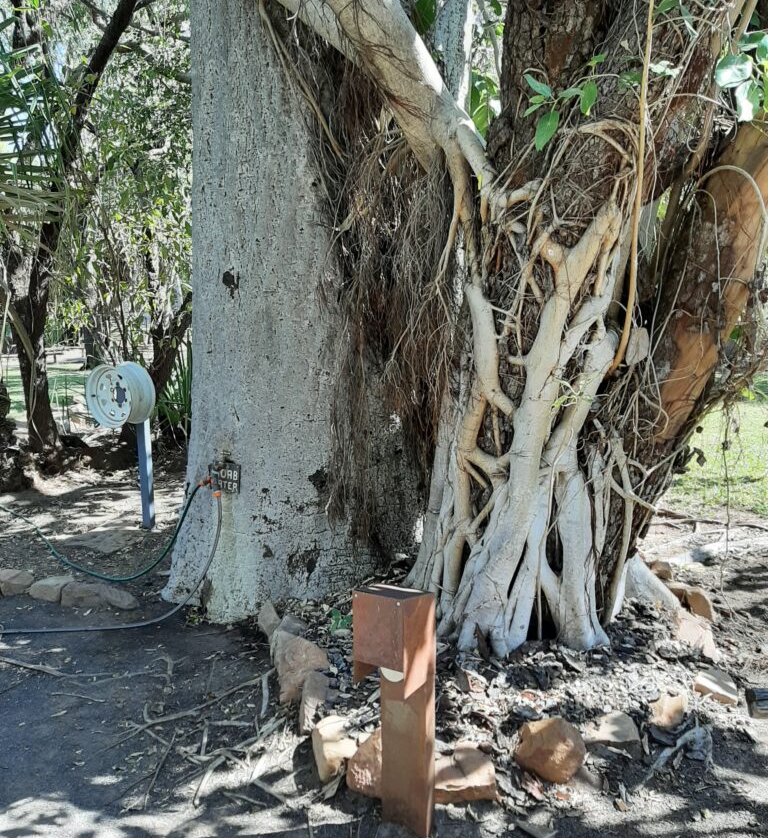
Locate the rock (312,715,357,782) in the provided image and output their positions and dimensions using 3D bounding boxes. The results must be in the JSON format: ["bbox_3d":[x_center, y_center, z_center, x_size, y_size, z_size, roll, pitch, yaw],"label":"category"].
[{"bbox_3d":[-0.161,1.067,2.495,0.138,0.179,0.170,-2,9,-10],"label":"rock"}]

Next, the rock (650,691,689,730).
[{"bbox_3d":[1.026,1.051,2.778,0.135,0.110,0.130,0,9,0],"label":"rock"}]

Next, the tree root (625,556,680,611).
[{"bbox_3d":[1.309,0.802,3.750,0.260,0.250,0.230,3,10,20],"label":"tree root"}]

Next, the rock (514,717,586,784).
[{"bbox_3d":[0.536,1.069,2.486,0.221,0.170,0.190,0,9,0],"label":"rock"}]

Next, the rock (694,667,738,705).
[{"bbox_3d":[1.285,1.032,2.973,0.160,0.090,0.160,6,10,35],"label":"rock"}]

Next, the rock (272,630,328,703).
[{"bbox_3d":[-0.332,0.966,3.013,0.193,0.221,0.280,-3,9,-18],"label":"rock"}]

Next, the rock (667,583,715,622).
[{"bbox_3d":[1.463,0.880,3.675,0.196,0.164,0.200,0,9,0],"label":"rock"}]

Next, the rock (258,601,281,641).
[{"bbox_3d":[-0.519,0.917,3.485,0.095,0.174,0.110,-3,9,-15],"label":"rock"}]

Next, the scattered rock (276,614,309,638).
[{"bbox_3d":[-0.411,0.946,3.458,0.140,0.124,0.130,-3,9,-15],"label":"scattered rock"}]

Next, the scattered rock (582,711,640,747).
[{"bbox_3d":[0.792,1.081,2.682,0.195,0.100,0.130,0,9,0],"label":"scattered rock"}]

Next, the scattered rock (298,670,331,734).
[{"bbox_3d":[-0.256,1.045,2.852,0.110,0.140,0.250,1,9,8],"label":"scattered rock"}]

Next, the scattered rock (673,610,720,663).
[{"bbox_3d":[1.370,0.947,3.370,0.140,0.140,0.240,-3,9,-20],"label":"scattered rock"}]

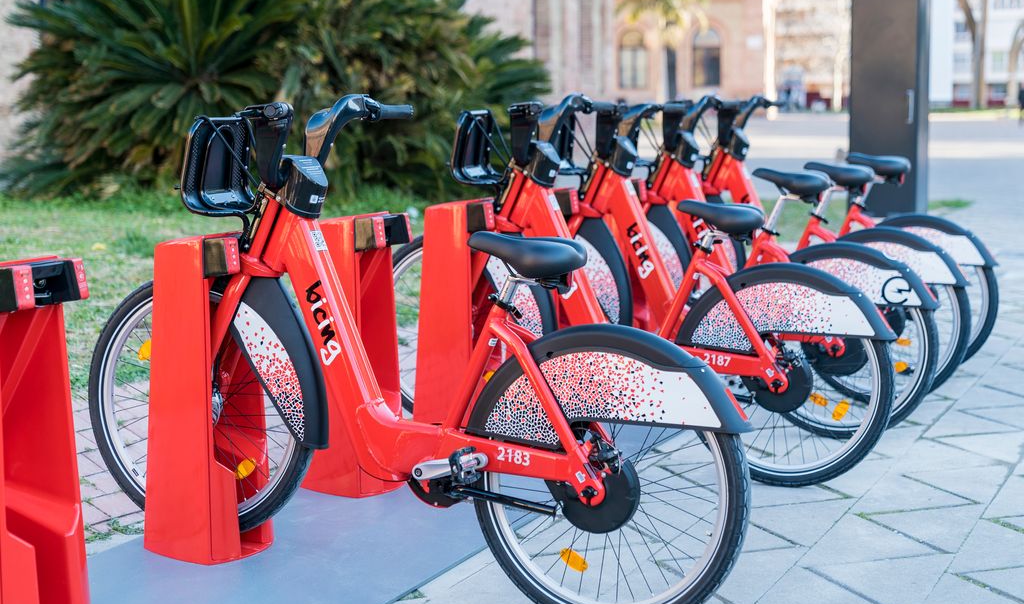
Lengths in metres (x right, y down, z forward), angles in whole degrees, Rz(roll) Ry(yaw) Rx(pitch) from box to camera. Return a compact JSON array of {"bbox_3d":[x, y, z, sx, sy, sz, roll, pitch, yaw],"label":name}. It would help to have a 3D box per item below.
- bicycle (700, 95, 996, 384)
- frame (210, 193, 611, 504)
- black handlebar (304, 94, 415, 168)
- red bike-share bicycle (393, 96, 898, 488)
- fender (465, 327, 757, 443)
[{"bbox_3d":[1.200,-0.302,7.208,1.788,1.170,0.677,3,8,30],"label":"bicycle"},{"bbox_3d":[-0.260,0.083,3.835,1.167,0.667,0.172,3,8,30],"label":"frame"},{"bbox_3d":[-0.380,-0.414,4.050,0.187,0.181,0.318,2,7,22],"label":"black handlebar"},{"bbox_3d":[0.310,-0.058,5.194,1.788,1.170,0.677,3,8,30],"label":"red bike-share bicycle"},{"bbox_3d":[0.196,0.178,3.582,0.678,0.276,0.101,3,8,30],"label":"fender"}]

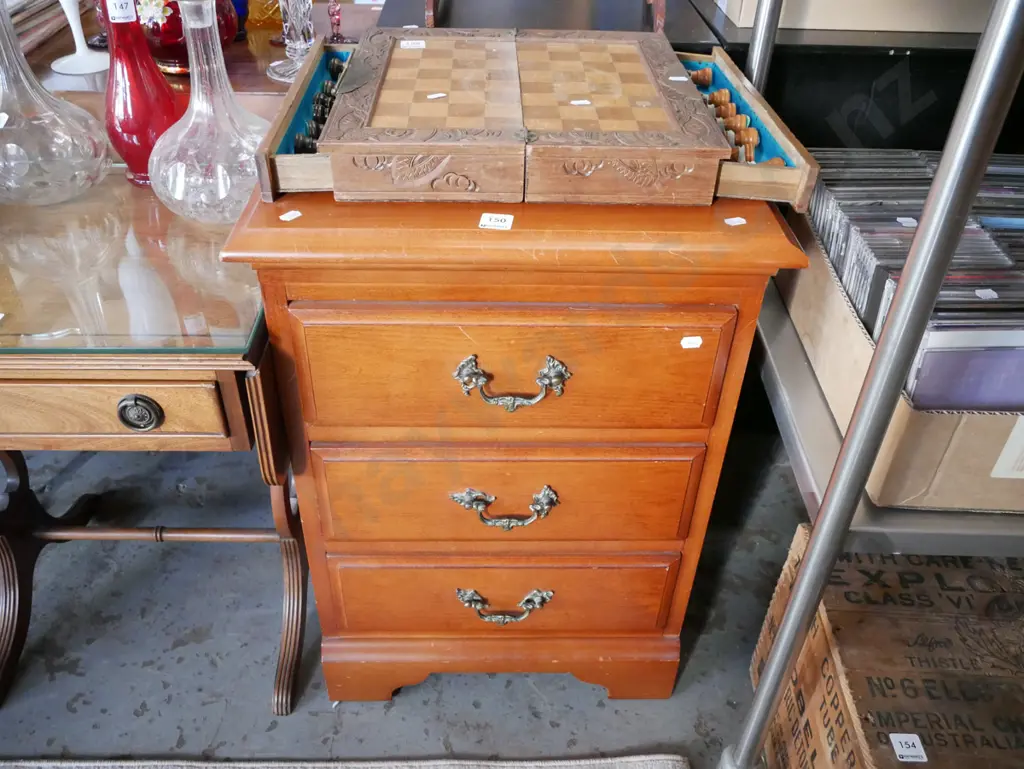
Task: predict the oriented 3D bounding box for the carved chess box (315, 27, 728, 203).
[{"bbox_3d":[0.009,-0.297,0.941,0.367,0.057,0.343,0,39,-2],"label":"carved chess box"}]

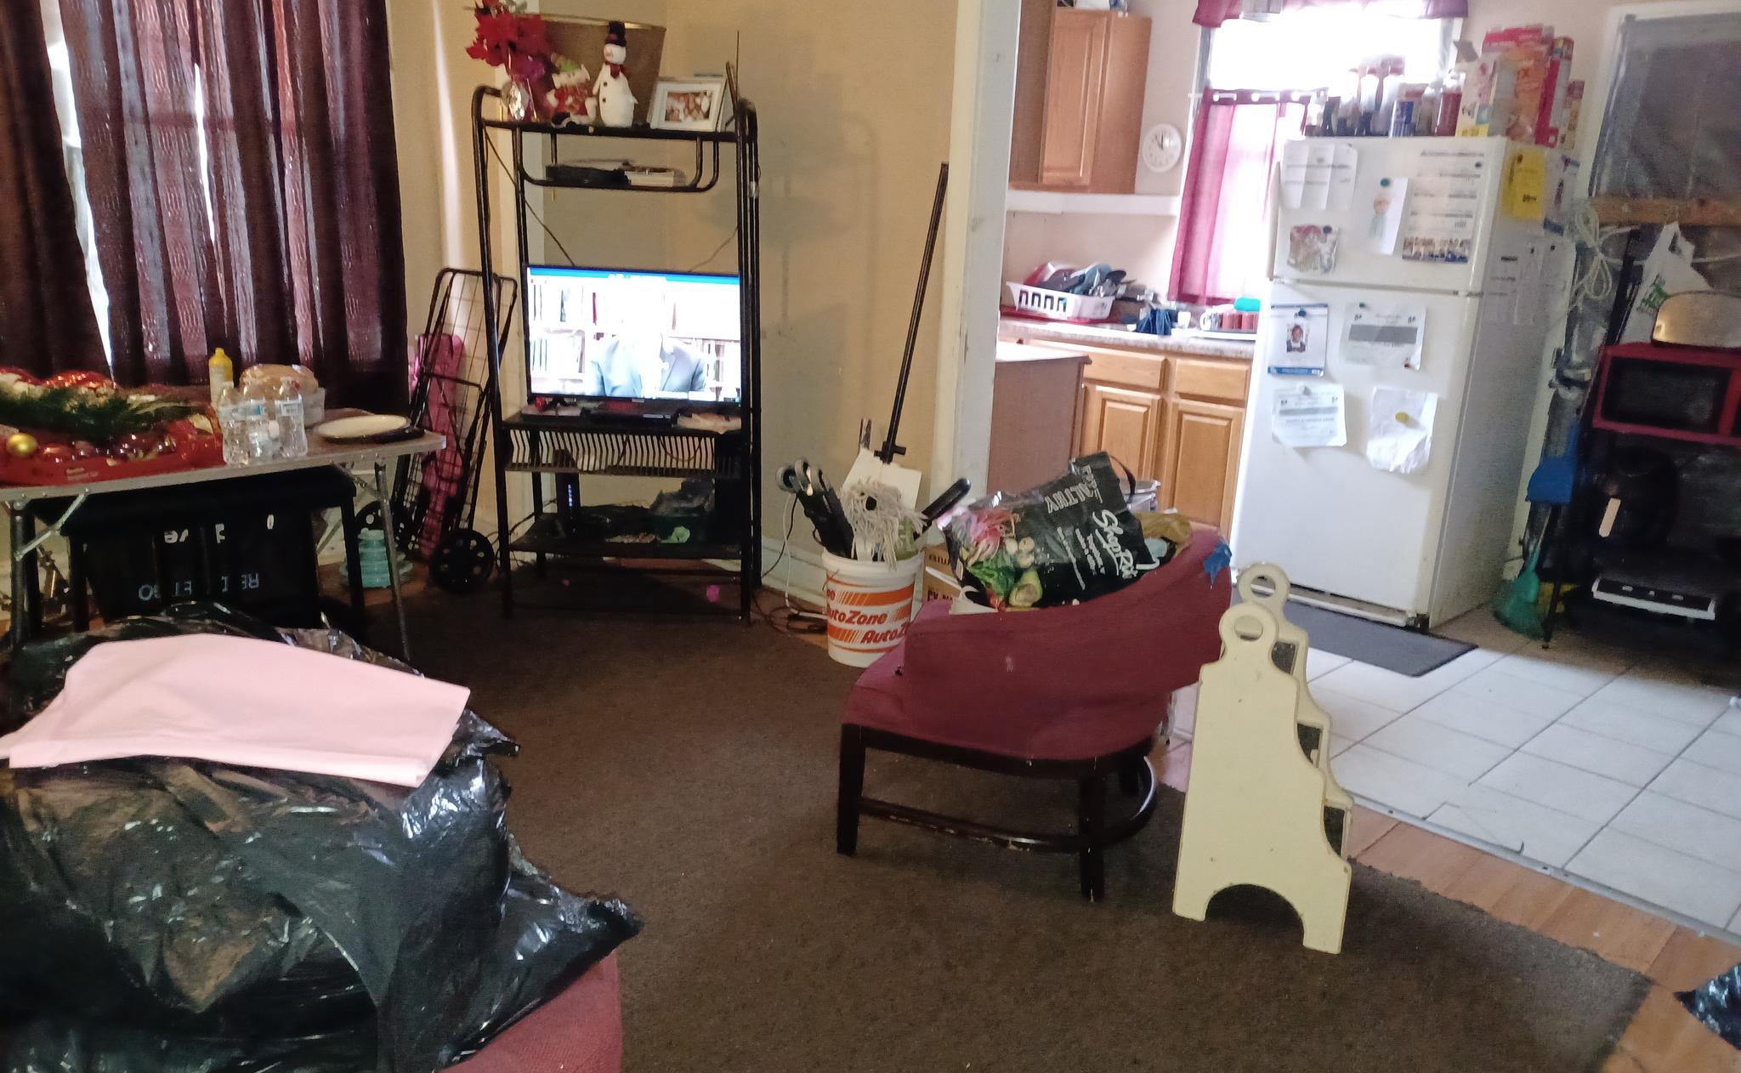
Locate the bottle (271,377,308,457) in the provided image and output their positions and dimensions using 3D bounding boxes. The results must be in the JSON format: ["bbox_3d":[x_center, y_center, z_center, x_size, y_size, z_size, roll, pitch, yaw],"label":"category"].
[{"bbox_3d":[-1.581,-0.317,3.415,0.068,0.205,0.068,-13,22,-42],"label":"bottle"}]

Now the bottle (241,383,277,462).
[{"bbox_3d":[-1.645,-0.304,3.367,0.068,0.205,0.068,-13,22,-42],"label":"bottle"}]

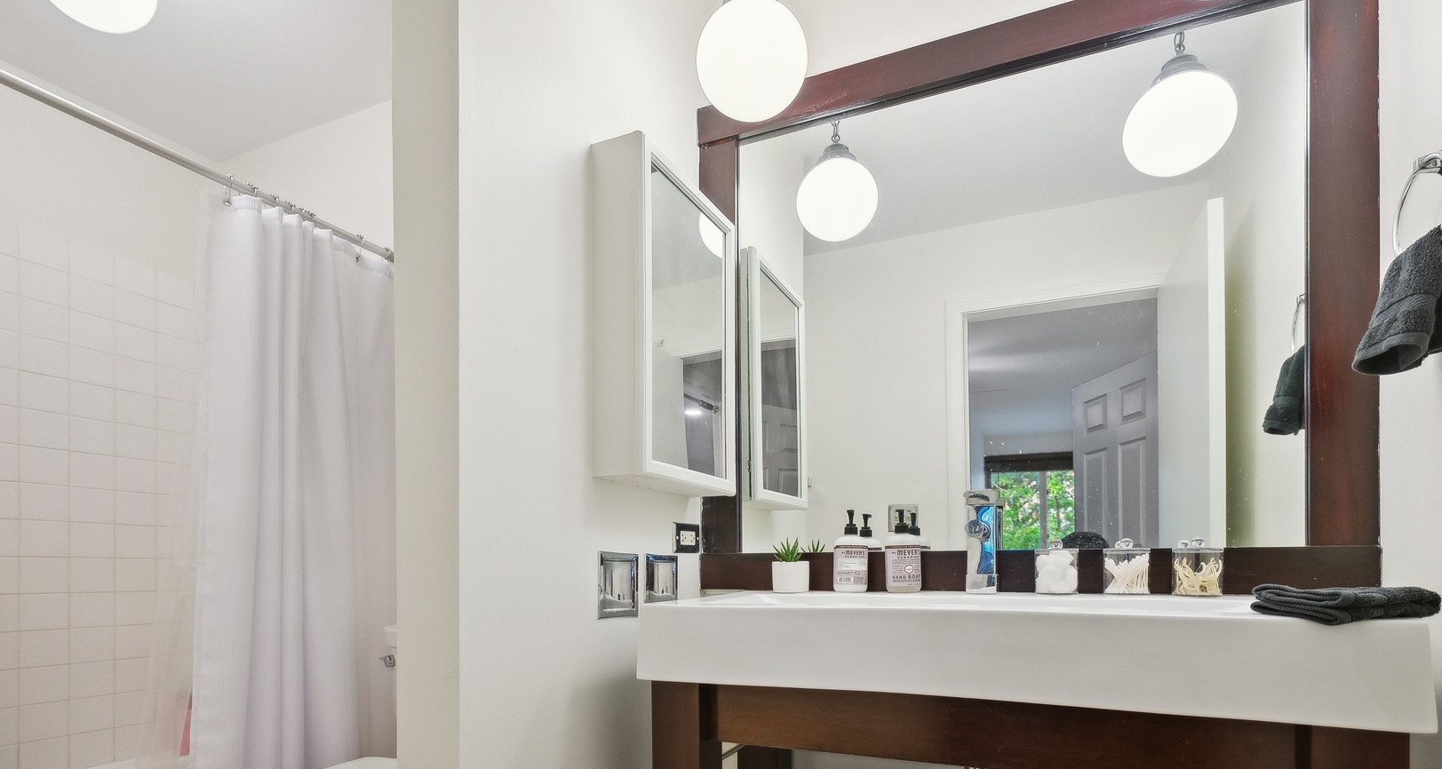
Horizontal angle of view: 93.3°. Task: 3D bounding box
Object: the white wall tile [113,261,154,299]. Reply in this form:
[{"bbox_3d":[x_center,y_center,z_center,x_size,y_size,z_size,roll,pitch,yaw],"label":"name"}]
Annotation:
[{"bbox_3d":[-1.929,-0.355,2.241,0.009,0.105,0.108,-3,-7,27],"label":"white wall tile"}]

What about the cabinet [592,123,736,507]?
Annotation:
[{"bbox_3d":[-0.099,-0.106,1.375,0.108,0.620,0.400,-7,-13,23],"label":"cabinet"}]

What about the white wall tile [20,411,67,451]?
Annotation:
[{"bbox_3d":[-2.041,0.137,2.053,0.009,0.108,0.108,-3,-7,27],"label":"white wall tile"}]

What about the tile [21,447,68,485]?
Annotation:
[{"bbox_3d":[-2.054,0.246,2.067,0.010,0.108,0.108,-5,-7,26],"label":"tile"}]

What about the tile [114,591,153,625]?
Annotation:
[{"bbox_3d":[-1.926,0.737,2.239,0.010,0.109,0.111,-1,-7,27],"label":"tile"}]

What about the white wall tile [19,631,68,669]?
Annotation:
[{"bbox_3d":[-2.025,0.791,2.039,0.010,0.110,0.108,0,-4,29],"label":"white wall tile"}]

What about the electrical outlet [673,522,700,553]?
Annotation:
[{"bbox_3d":[-0.080,0.357,1.580,0.010,0.071,0.114,0,-4,29],"label":"electrical outlet"}]

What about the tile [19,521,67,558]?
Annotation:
[{"bbox_3d":[-2.041,0.466,2.053,0.009,0.108,0.108,-3,-7,27],"label":"tile"}]

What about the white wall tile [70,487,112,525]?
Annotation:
[{"bbox_3d":[-1.985,0.383,2.147,0.009,0.108,0.108,-3,-7,27],"label":"white wall tile"}]

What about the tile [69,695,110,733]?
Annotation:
[{"bbox_3d":[-1.985,1.040,2.147,0.009,0.108,0.108,-3,-7,27],"label":"tile"}]

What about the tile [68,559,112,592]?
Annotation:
[{"bbox_3d":[-1.985,0.602,2.147,0.009,0.108,0.108,-3,-7,27],"label":"tile"}]

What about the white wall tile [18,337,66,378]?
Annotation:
[{"bbox_3d":[-2.032,-0.082,2.044,0.010,0.109,0.111,-1,-7,27],"label":"white wall tile"}]

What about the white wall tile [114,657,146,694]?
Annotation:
[{"bbox_3d":[-1.905,0.950,2.215,0.010,0.108,0.108,-5,-7,26],"label":"white wall tile"}]

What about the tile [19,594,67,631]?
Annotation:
[{"bbox_3d":[-2.027,0.681,2.039,0.010,0.109,0.111,-1,-7,27],"label":"tile"}]

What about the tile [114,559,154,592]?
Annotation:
[{"bbox_3d":[-1.927,0.628,2.240,0.010,0.109,0.111,-1,-7,27],"label":"tile"}]

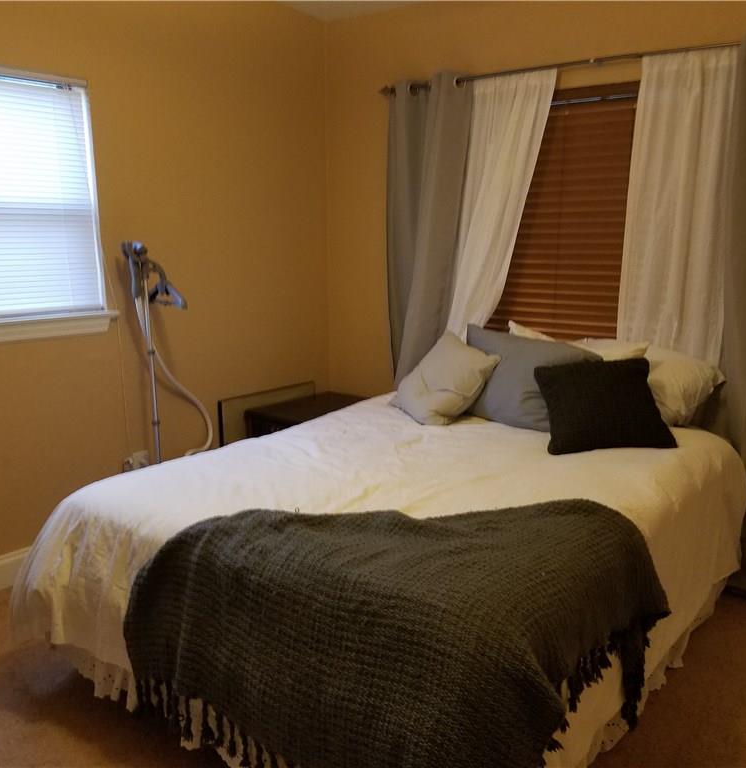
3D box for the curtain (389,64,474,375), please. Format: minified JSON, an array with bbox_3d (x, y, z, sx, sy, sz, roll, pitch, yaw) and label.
[{"bbox_3d":[0.251,-0.406,3.770,0.448,2.097,0.126,9,14,38],"label":"curtain"}]

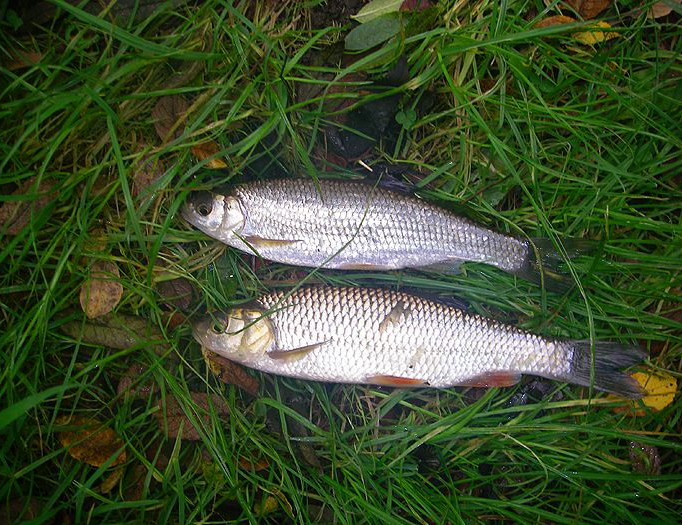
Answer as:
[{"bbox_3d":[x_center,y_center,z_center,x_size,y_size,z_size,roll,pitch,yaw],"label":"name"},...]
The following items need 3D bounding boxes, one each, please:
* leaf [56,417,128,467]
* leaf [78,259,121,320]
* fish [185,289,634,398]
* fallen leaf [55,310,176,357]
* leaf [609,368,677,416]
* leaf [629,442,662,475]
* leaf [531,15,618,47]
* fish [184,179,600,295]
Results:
[{"bbox_3d":[-0.194,0.139,0.596,0.068,0.014,0.031,27,72,9],"label":"leaf"},{"bbox_3d":[-0.164,0.018,0.526,0.029,0.010,0.044,16,75,4],"label":"leaf"},{"bbox_3d":[0.060,0.063,0.597,0.351,0.048,0.067,5,70,2],"label":"fish"},{"bbox_3d":[-0.185,0.058,0.631,0.106,0.012,0.028,14,71,5],"label":"fallen leaf"},{"bbox_3d":[0.239,0.103,0.609,0.057,0.010,0.034,-7,70,-2],"label":"leaf"},{"bbox_3d":[0.198,0.127,0.499,0.020,0.009,0.025,-38,78,-10],"label":"leaf"},{"bbox_3d":[0.223,-0.217,0.726,0.080,0.012,0.031,3,70,1],"label":"leaf"},{"bbox_3d":[0.037,-0.026,0.629,0.337,0.042,0.078,6,70,2],"label":"fish"}]

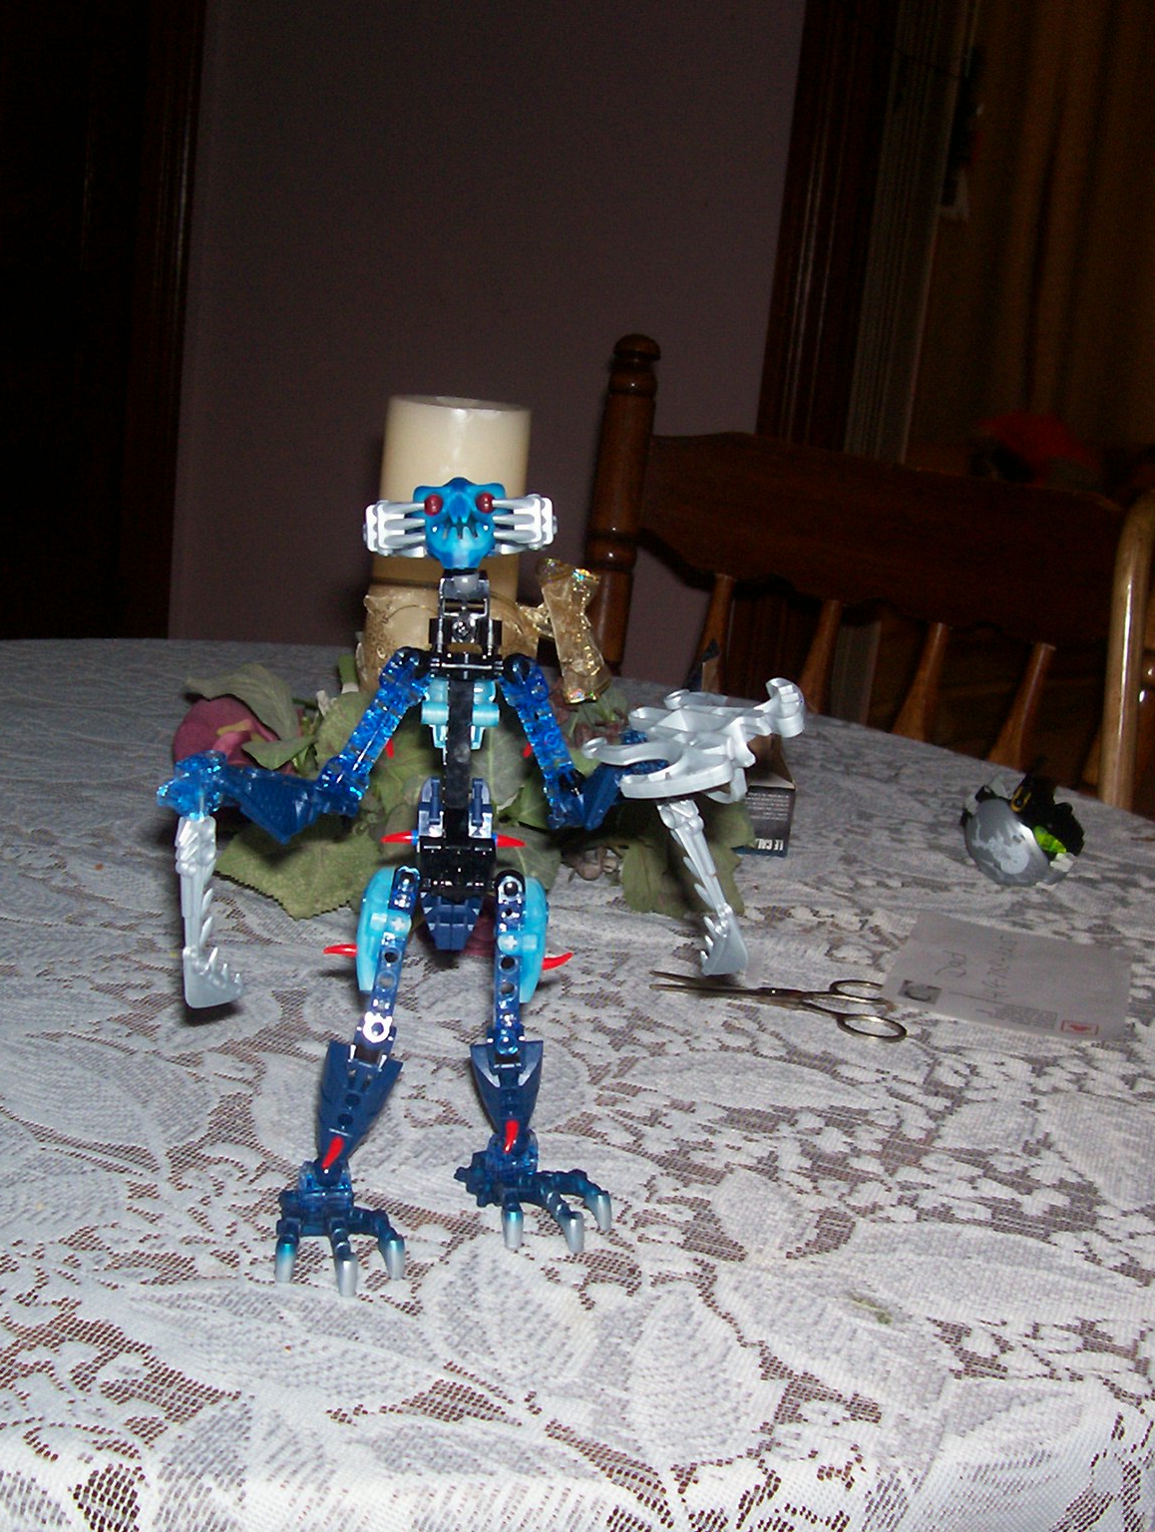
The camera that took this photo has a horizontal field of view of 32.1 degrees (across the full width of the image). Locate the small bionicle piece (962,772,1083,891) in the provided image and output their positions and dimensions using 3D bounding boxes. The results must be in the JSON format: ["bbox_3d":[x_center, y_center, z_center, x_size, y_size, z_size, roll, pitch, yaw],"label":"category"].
[{"bbox_3d":[0.251,0.033,1.123,0.058,0.047,0.053,16,17,34],"label":"small bionicle piece"}]

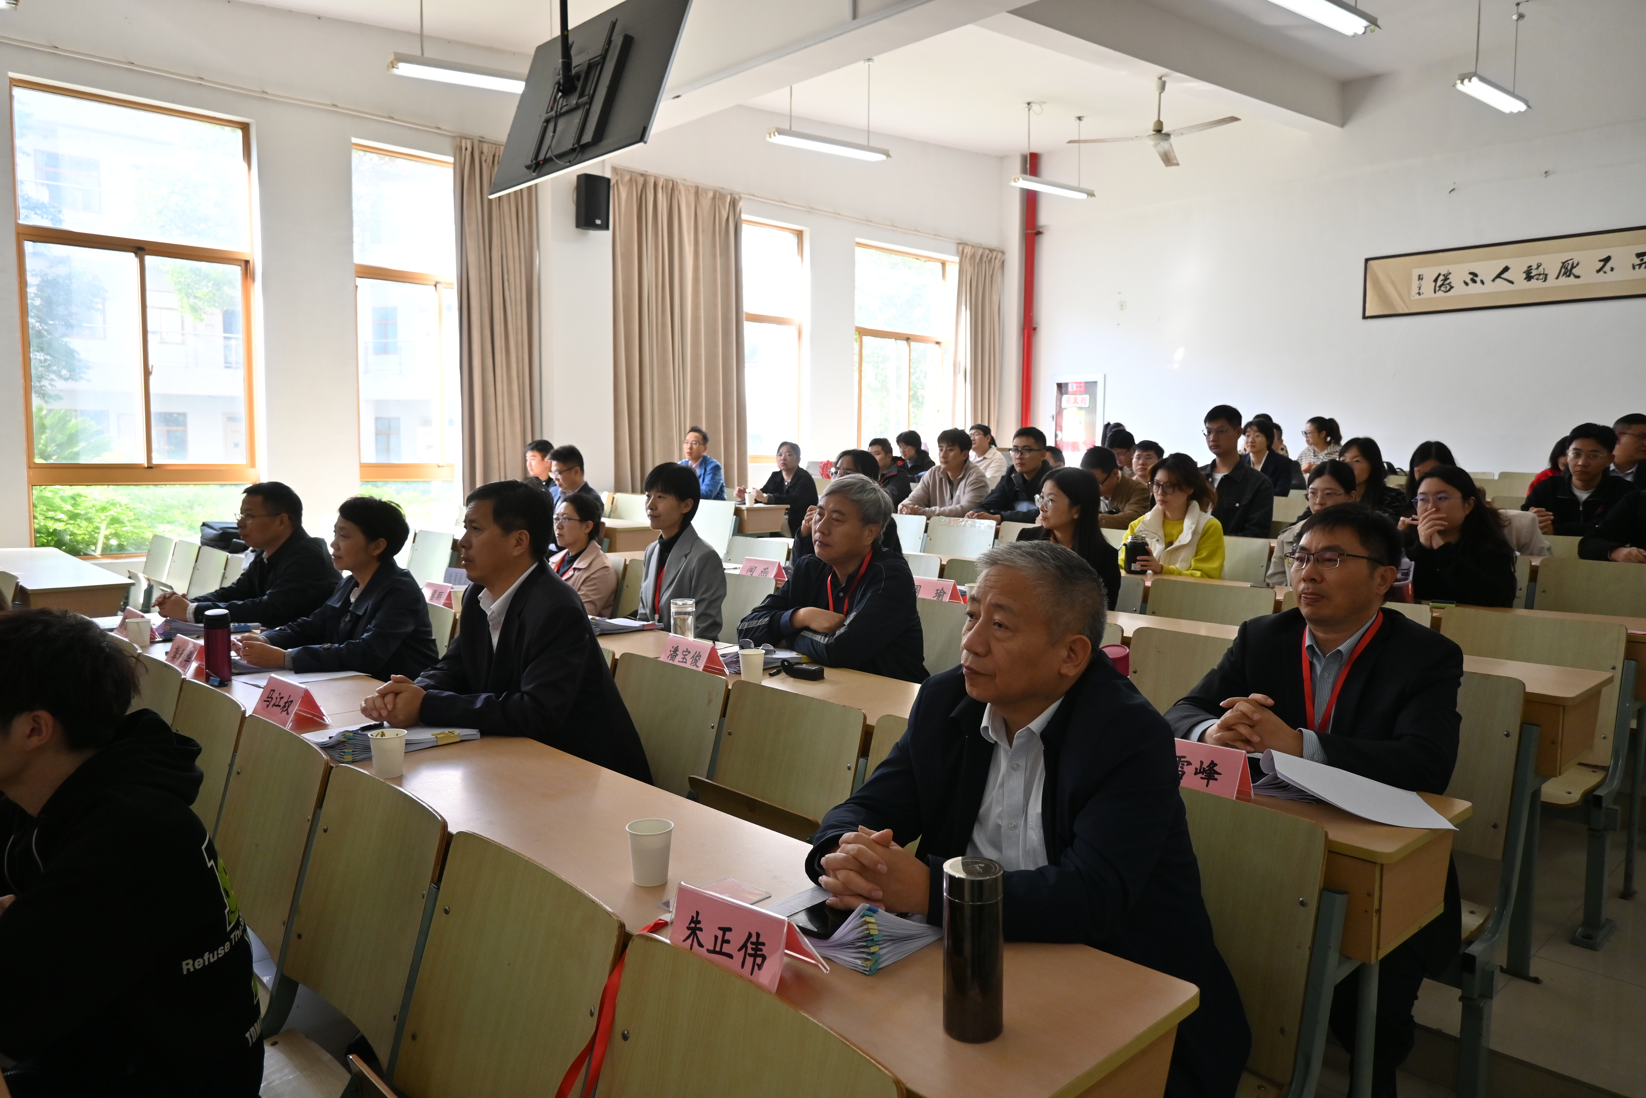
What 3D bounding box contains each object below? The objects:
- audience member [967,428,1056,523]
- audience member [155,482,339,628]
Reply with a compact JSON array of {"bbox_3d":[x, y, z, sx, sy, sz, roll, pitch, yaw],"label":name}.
[{"bbox_3d":[1.246,-0.088,6.524,0.680,1.265,0.520,-4,7,-43],"label":"audience member"},{"bbox_3d":[-2.013,0.377,3.983,0.720,1.250,0.530,-4,7,-43],"label":"audience member"}]

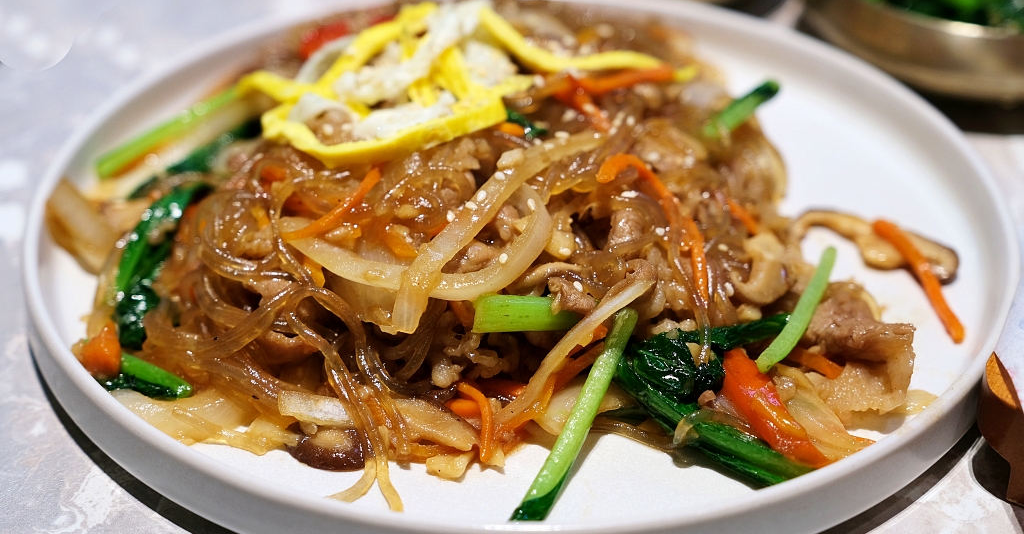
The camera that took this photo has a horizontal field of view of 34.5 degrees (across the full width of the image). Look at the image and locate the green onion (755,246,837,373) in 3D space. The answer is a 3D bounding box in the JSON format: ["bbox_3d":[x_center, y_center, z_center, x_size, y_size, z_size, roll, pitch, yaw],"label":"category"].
[{"bbox_3d":[0.069,0.010,0.393,0.006,0.005,0.042,19,48,25],"label":"green onion"}]

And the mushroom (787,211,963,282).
[{"bbox_3d":[0.097,-0.006,0.436,0.043,0.009,0.017,18,40,24],"label":"mushroom"}]

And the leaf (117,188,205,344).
[{"bbox_3d":[-0.089,-0.001,0.413,0.015,0.011,0.050,5,48,8],"label":"leaf"}]

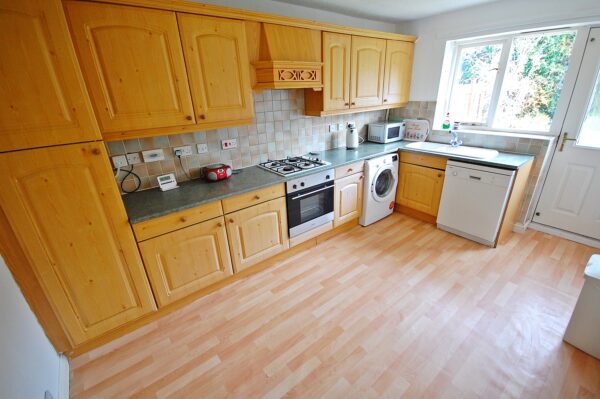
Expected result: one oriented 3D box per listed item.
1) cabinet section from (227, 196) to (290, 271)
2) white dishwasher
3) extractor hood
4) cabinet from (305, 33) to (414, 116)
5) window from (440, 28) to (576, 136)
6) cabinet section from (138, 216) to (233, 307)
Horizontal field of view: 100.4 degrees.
[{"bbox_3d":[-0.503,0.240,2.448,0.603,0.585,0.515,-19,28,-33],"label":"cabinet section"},{"bbox_3d":[2.056,-0.024,2.848,0.550,0.838,0.597,-18,27,-33],"label":"white dishwasher"},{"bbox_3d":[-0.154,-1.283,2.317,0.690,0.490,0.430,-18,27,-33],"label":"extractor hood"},{"bbox_3d":[0.773,-1.492,3.046,1.583,0.785,0.325,-18,27,-33],"label":"cabinet"},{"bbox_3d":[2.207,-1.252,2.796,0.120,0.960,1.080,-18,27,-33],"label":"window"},{"bbox_3d":[-0.981,0.401,2.120,0.600,0.585,0.515,-19,28,-33],"label":"cabinet section"}]

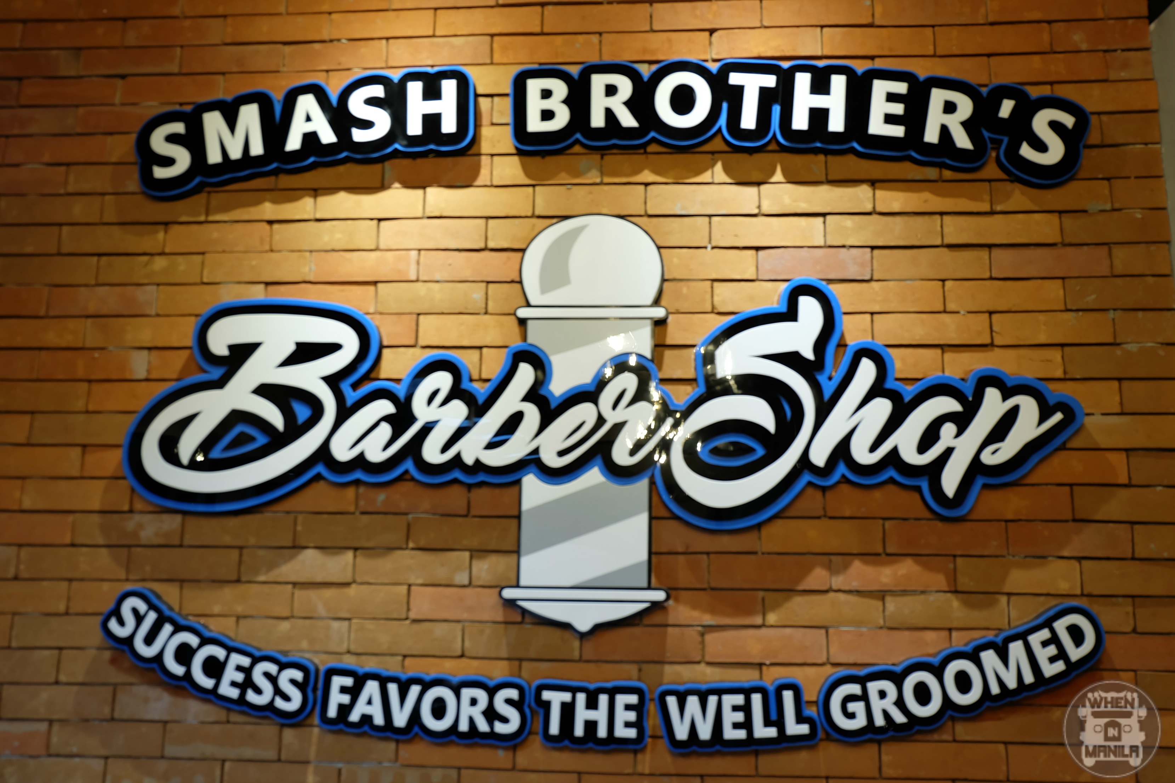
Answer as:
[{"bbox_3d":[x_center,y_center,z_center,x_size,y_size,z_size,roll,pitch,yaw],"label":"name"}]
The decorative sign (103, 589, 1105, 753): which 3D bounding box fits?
[{"bbox_3d":[-0.001,0.496,1.570,1.775,0.265,0.040,0,-8,4],"label":"decorative sign"}]

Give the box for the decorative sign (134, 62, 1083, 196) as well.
[{"bbox_3d":[0.019,-0.508,1.707,1.826,0.258,0.040,0,-8,4],"label":"decorative sign"}]

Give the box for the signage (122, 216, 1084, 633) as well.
[{"bbox_3d":[0.003,0.051,1.626,1.743,0.763,0.050,0,-8,4],"label":"signage"}]

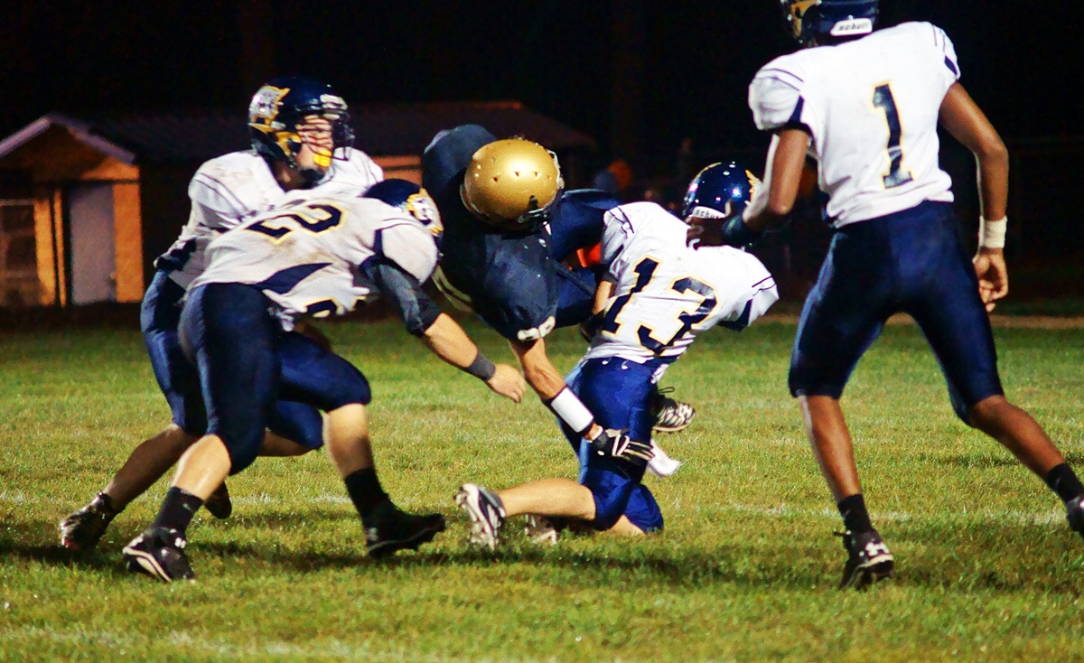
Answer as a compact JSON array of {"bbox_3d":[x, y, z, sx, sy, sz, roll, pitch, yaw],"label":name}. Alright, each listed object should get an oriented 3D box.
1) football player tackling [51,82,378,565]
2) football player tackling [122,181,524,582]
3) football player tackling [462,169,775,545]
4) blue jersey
[{"bbox_3d":[-0.897,-0.050,23.100,0.920,1.340,0.650,-1,1,30],"label":"football player tackling"},{"bbox_3d":[-0.606,0.136,22.500,1.100,1.110,0.680,-1,1,-7],"label":"football player tackling"},{"bbox_3d":[0.211,0.063,23.000,0.720,1.060,0.850,-1,1,30],"label":"football player tackling"},{"bbox_3d":[-0.087,-0.277,22.800,0.380,0.580,0.520,-22,-15,-9],"label":"blue jersey"}]

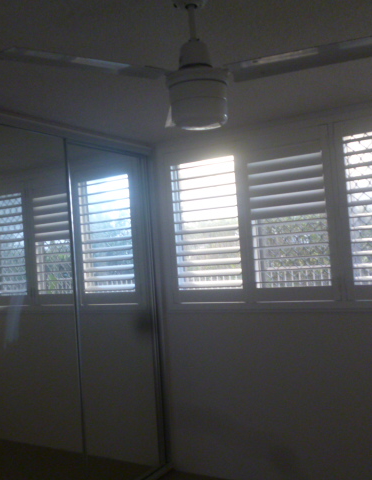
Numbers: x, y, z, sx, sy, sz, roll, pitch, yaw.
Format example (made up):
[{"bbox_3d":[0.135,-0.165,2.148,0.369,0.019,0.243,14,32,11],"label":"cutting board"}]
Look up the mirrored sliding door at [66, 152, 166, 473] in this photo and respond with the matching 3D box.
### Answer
[{"bbox_3d":[-0.458,0.507,3.469,0.050,2.249,0.823,-5,-2,32],"label":"mirrored sliding door"}]

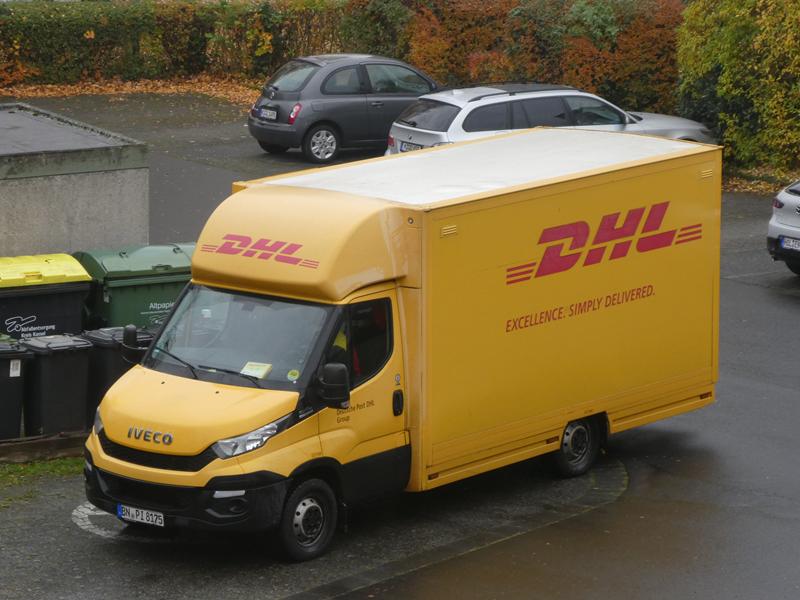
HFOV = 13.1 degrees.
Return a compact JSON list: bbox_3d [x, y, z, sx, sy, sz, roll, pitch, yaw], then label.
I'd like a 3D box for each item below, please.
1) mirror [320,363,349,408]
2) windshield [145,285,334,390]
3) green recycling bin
[{"bbox_3d":[-0.534,0.712,28.894,0.230,0.380,0.150,6,12,27],"label":"mirror"},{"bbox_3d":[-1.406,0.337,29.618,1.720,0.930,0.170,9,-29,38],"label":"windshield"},{"bbox_3d":[-2.563,0.202,35.816,1.330,1.430,1.080,-5,12,-25],"label":"green recycling bin"}]

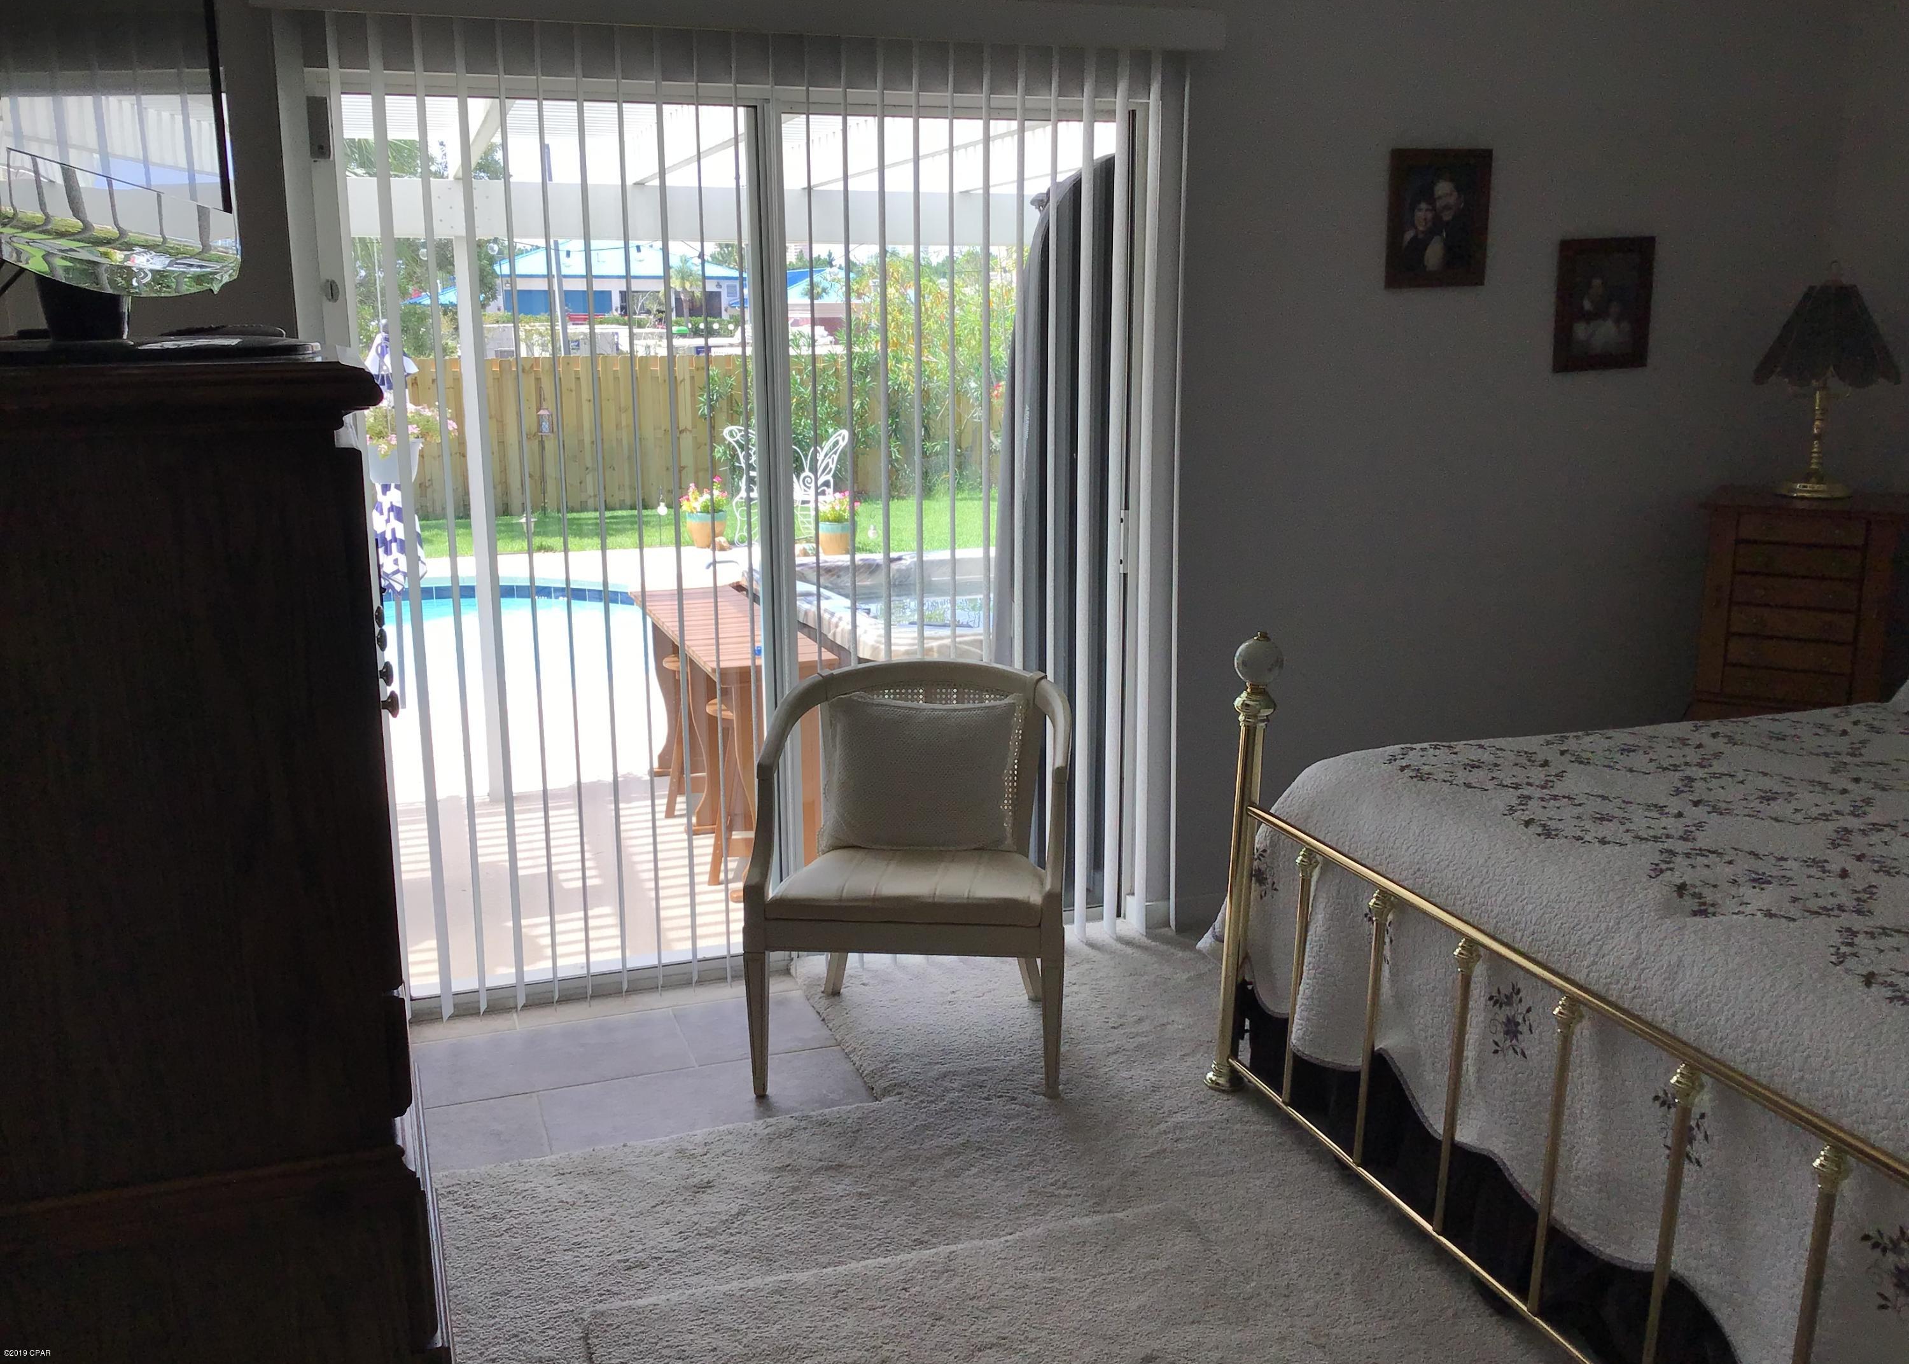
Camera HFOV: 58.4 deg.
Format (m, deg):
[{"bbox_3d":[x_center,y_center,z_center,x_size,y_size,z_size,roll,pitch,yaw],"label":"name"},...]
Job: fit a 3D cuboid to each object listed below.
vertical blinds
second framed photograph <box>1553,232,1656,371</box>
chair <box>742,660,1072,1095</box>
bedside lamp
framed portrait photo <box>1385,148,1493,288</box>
[{"bbox_3d":[-0.384,-0.303,3.771,1.830,1.980,0.130,-5,13,-19],"label":"vertical blinds"},{"bbox_3d":[1.606,-0.933,4.229,0.280,0.316,0.022,-5,13,-19],"label":"second framed photograph"},{"bbox_3d":[-0.080,0.374,3.487,0.610,0.765,0.560,0,12,3],"label":"chair"},{"bbox_3d":[2.127,-0.735,4.191,0.325,0.560,0.325,7,14,31],"label":"bedside lamp"},{"bbox_3d":[1.139,-1.091,4.026,0.280,0.316,0.022,-5,13,-19],"label":"framed portrait photo"}]

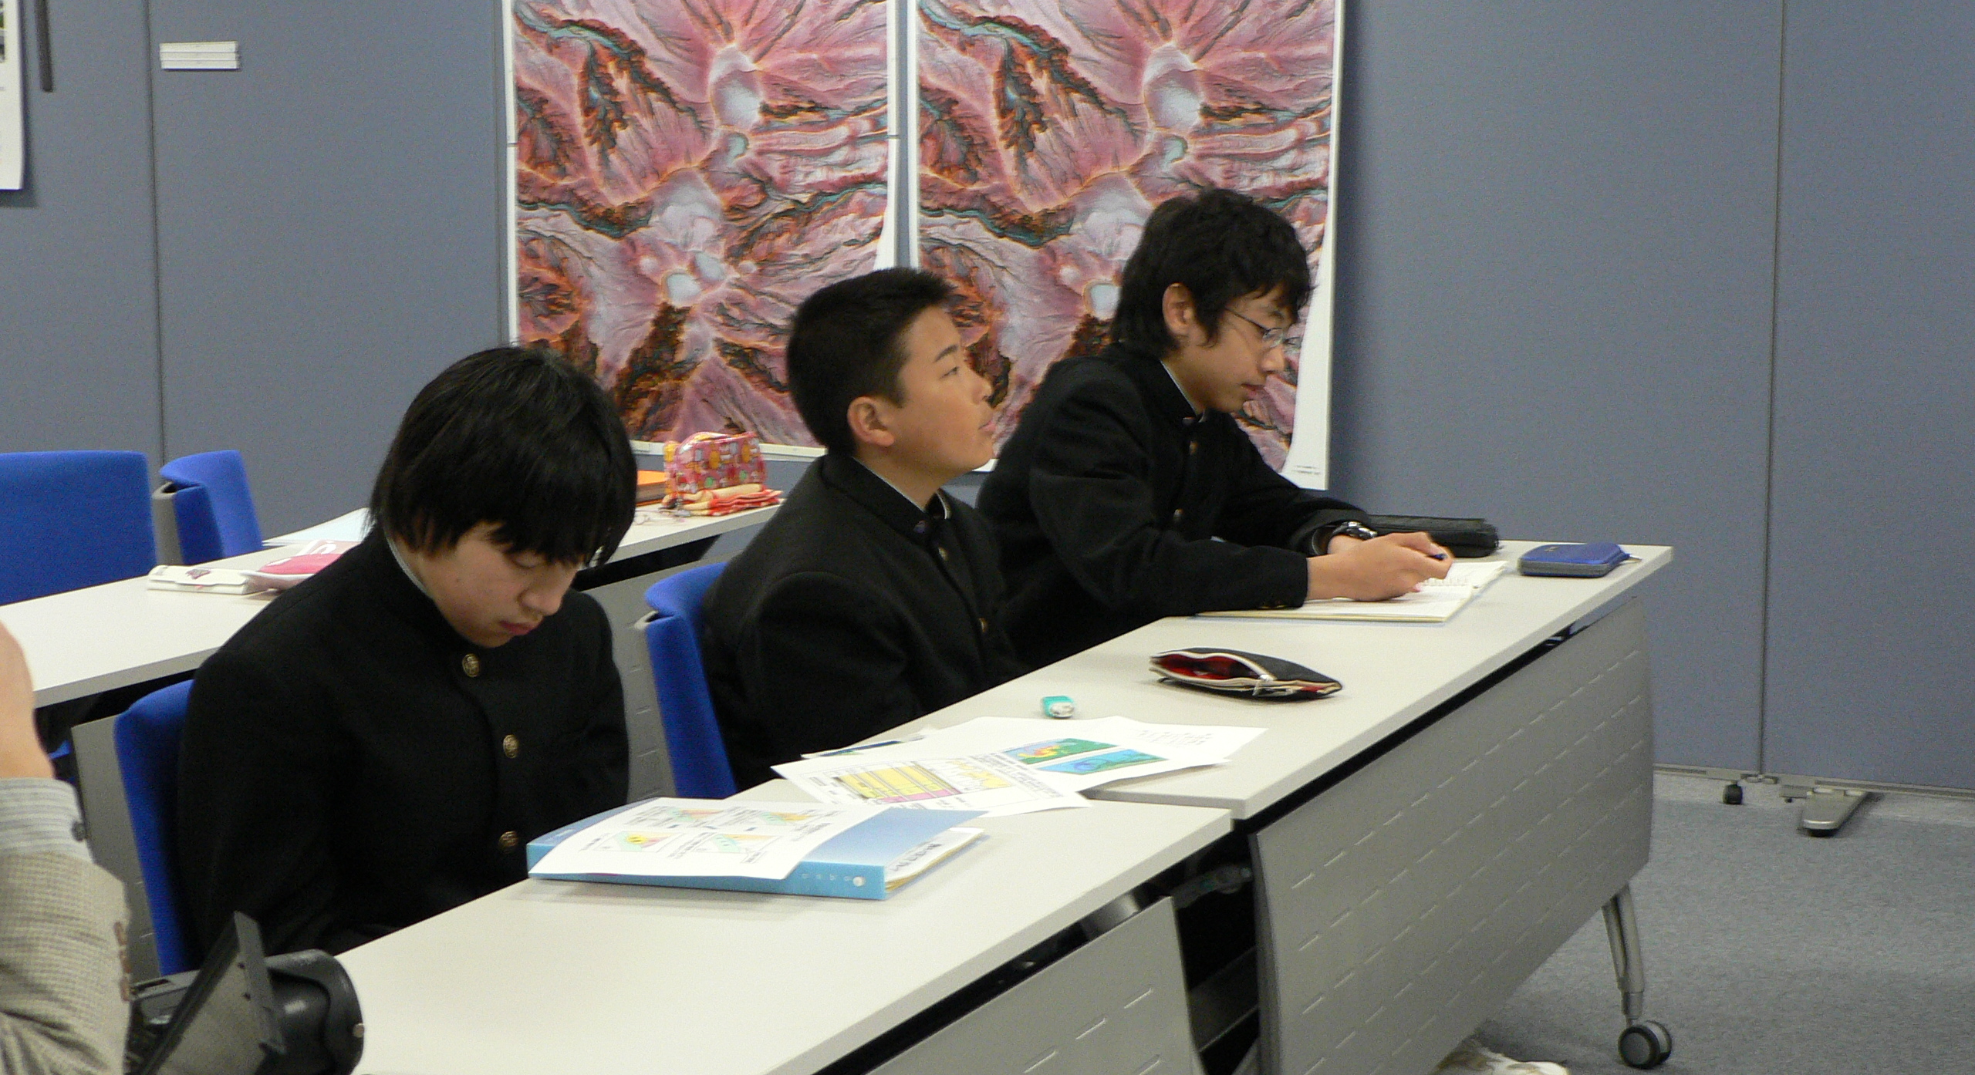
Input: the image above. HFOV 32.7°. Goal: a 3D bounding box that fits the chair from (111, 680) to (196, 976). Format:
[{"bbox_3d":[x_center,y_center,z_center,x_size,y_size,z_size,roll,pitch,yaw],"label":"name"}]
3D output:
[{"bbox_3d":[-0.432,0.541,3.167,0.550,0.800,0.500,3,8,23],"label":"chair"}]

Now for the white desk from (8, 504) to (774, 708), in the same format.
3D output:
[{"bbox_3d":[-0.870,0.396,4.585,0.460,0.705,1.800,3,9,24],"label":"white desk"}]

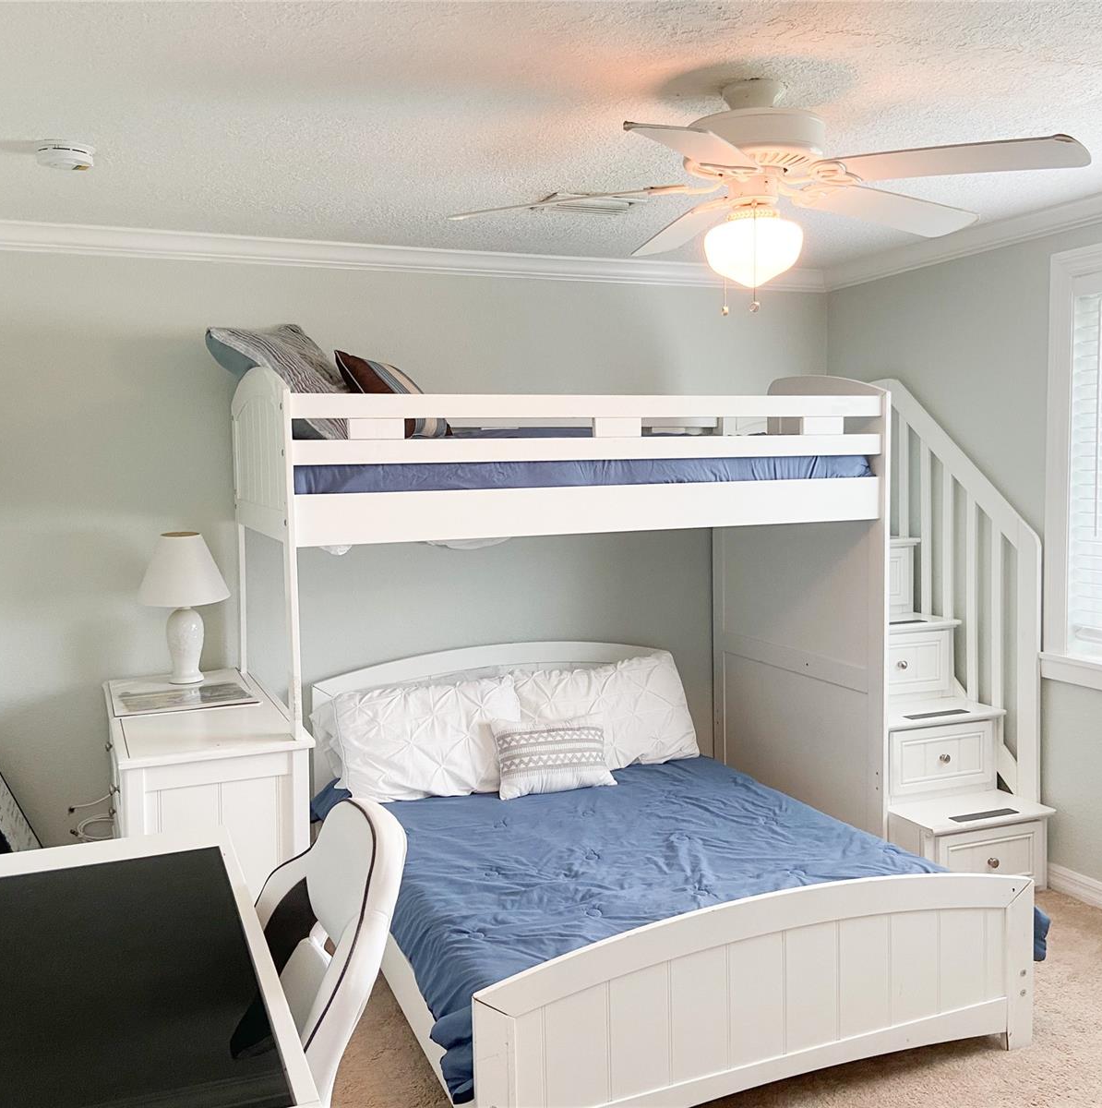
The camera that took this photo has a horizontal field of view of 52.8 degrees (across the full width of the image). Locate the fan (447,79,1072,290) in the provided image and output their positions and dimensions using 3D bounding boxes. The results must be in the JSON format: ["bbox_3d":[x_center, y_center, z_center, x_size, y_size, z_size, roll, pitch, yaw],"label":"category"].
[{"bbox_3d":[0.441,-0.798,2.412,1.320,0.429,1.320,-3,5,-23],"label":"fan"}]

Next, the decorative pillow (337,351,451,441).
[{"bbox_3d":[-0.509,-0.511,3.636,0.140,0.400,0.400,-44,-5,12],"label":"decorative pillow"}]

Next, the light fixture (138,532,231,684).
[{"bbox_3d":[-1.239,0.182,3.745,0.287,0.497,0.287,-3,5,-23],"label":"light fixture"}]

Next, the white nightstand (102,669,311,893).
[{"bbox_3d":[-1.062,0.866,3.384,0.495,0.794,1.157,-3,5,-23],"label":"white nightstand"}]

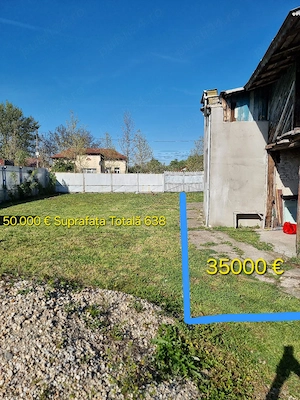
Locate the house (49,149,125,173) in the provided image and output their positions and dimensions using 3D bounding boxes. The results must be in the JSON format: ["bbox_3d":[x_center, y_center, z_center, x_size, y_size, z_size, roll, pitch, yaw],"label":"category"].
[{"bbox_3d":[-9.700,-5.096,44.248,11.600,6.600,9.000,0,4,-3],"label":"house"}]

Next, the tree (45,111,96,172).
[{"bbox_3d":[-11.900,-7.474,41.069,7.700,11.800,7.400,0,4,0],"label":"tree"}]

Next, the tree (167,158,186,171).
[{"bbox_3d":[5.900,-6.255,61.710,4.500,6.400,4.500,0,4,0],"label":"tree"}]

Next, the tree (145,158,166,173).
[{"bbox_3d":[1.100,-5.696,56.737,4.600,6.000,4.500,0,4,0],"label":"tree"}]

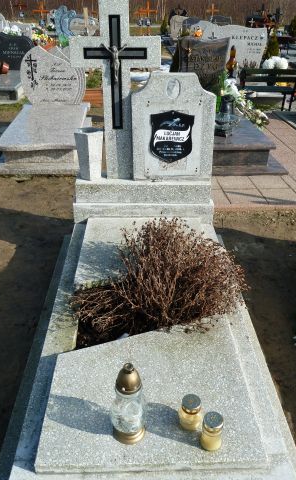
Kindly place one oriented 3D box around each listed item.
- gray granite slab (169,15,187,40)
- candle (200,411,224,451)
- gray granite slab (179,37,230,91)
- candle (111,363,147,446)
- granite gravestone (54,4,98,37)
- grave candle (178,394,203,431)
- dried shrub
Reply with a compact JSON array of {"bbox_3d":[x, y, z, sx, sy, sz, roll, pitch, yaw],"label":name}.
[{"bbox_3d":[0.900,-6.075,11.976,0.580,0.712,0.150,-2,31,-5],"label":"gray granite slab"},{"bbox_3d":[0.219,0.652,1.435,0.072,0.137,0.072,0,31,-2],"label":"candle"},{"bbox_3d":[0.720,-2.233,5.526,0.660,0.830,0.140,-2,31,-5],"label":"gray granite slab"},{"bbox_3d":[-0.064,0.540,1.418,0.115,0.340,0.115,0,31,-2],"label":"candle"},{"bbox_3d":[-2.099,-6.357,12.300,1.280,1.060,0.160,-3,30,-4],"label":"granite gravestone"},{"bbox_3d":[0.153,0.618,1.509,0.082,0.118,0.082,0,31,-2],"label":"grave candle"},{"bbox_3d":[0.040,0.136,2.061,0.770,0.410,0.660,0,31,-2],"label":"dried shrub"}]

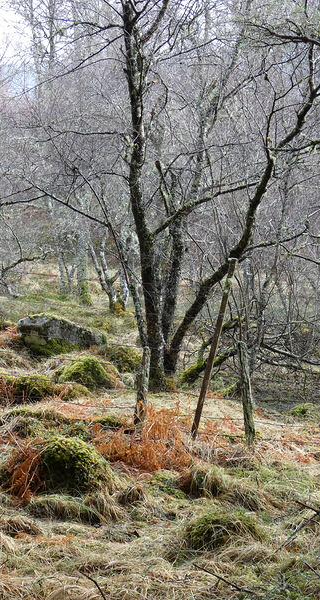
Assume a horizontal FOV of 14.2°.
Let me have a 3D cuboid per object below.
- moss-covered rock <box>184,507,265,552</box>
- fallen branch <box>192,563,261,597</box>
[{"bbox_3d":[0.412,1.461,8.200,0.510,0.250,0.420,0,1,0],"label":"moss-covered rock"},{"bbox_3d":[0.349,1.531,7.050,0.080,0.110,0.500,-1,2,-41],"label":"fallen branch"}]

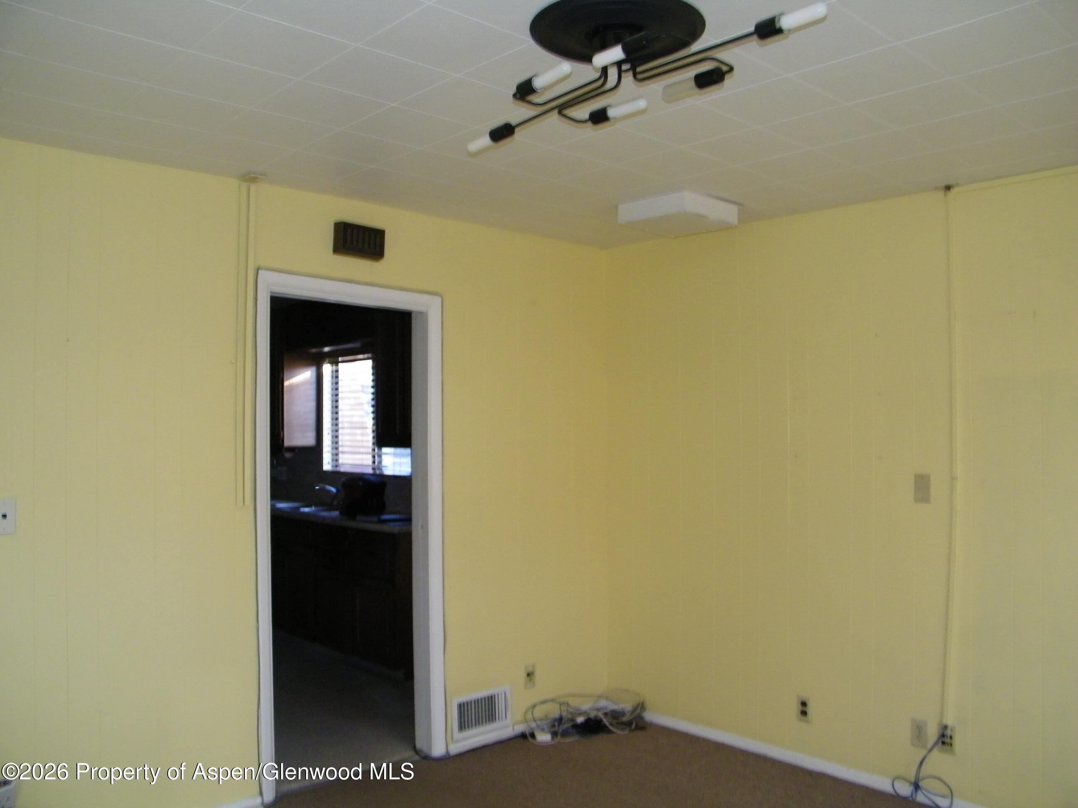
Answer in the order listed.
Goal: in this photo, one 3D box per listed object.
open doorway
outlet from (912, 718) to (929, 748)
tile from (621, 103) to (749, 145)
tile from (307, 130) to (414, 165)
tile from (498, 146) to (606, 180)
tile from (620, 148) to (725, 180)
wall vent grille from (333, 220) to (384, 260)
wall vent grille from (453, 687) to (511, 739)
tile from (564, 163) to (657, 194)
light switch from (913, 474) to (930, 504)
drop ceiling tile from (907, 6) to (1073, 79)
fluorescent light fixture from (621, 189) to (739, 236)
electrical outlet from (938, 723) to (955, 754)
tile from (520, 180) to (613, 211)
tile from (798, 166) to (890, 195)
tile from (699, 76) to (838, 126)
[{"bbox_3d":[-0.804,0.540,3.724,0.895,2.100,0.150,0,0,-42],"label":"open doorway"},{"bbox_3d":[1.487,1.290,3.413,0.010,0.115,0.071,1,-1,-40],"label":"outlet"},{"bbox_3d":[0.455,-0.865,2.680,0.305,0.016,0.305,0,0,-42],"label":"tile"},{"bbox_3d":[-0.608,-0.875,2.972,0.305,0.020,0.305,1,0,-42],"label":"tile"},{"bbox_3d":[0.048,-0.866,3.138,0.303,0.015,0.303,1,-1,-42],"label":"tile"},{"bbox_3d":[0.479,-0.860,3.115,0.303,0.015,0.303,1,-1,-42],"label":"tile"},{"bbox_3d":[-0.762,-0.692,3.705,0.218,0.133,0.056,1,-1,-43],"label":"wall vent grille"},{"bbox_3d":[-0.269,1.486,4.181,0.350,0.197,0.016,1,-1,-43],"label":"wall vent grille"},{"bbox_3d":[0.270,-0.867,3.336,0.305,0.016,0.305,0,0,-42],"label":"tile"},{"bbox_3d":[1.498,0.333,3.413,0.010,0.116,0.071,1,-1,-40],"label":"light switch"},{"bbox_3d":[1.058,-0.856,2.037,0.305,0.020,0.305,1,0,-42],"label":"drop ceiling tile"},{"bbox_3d":[0.602,-0.813,3.765,0.370,0.085,0.360,1,0,-42],"label":"fluorescent light fixture"},{"bbox_3d":[1.613,1.329,3.373,0.010,0.116,0.071,0,0,-42],"label":"electrical outlet"},{"bbox_3d":[0.067,-0.870,3.586,0.305,0.020,0.305,1,0,-42],"label":"tile"},{"bbox_3d":[1.131,-0.861,3.296,0.305,0.016,0.305,0,0,-42],"label":"tile"},{"bbox_3d":[0.652,-0.850,2.413,0.305,0.022,0.305,0,0,-42],"label":"tile"}]

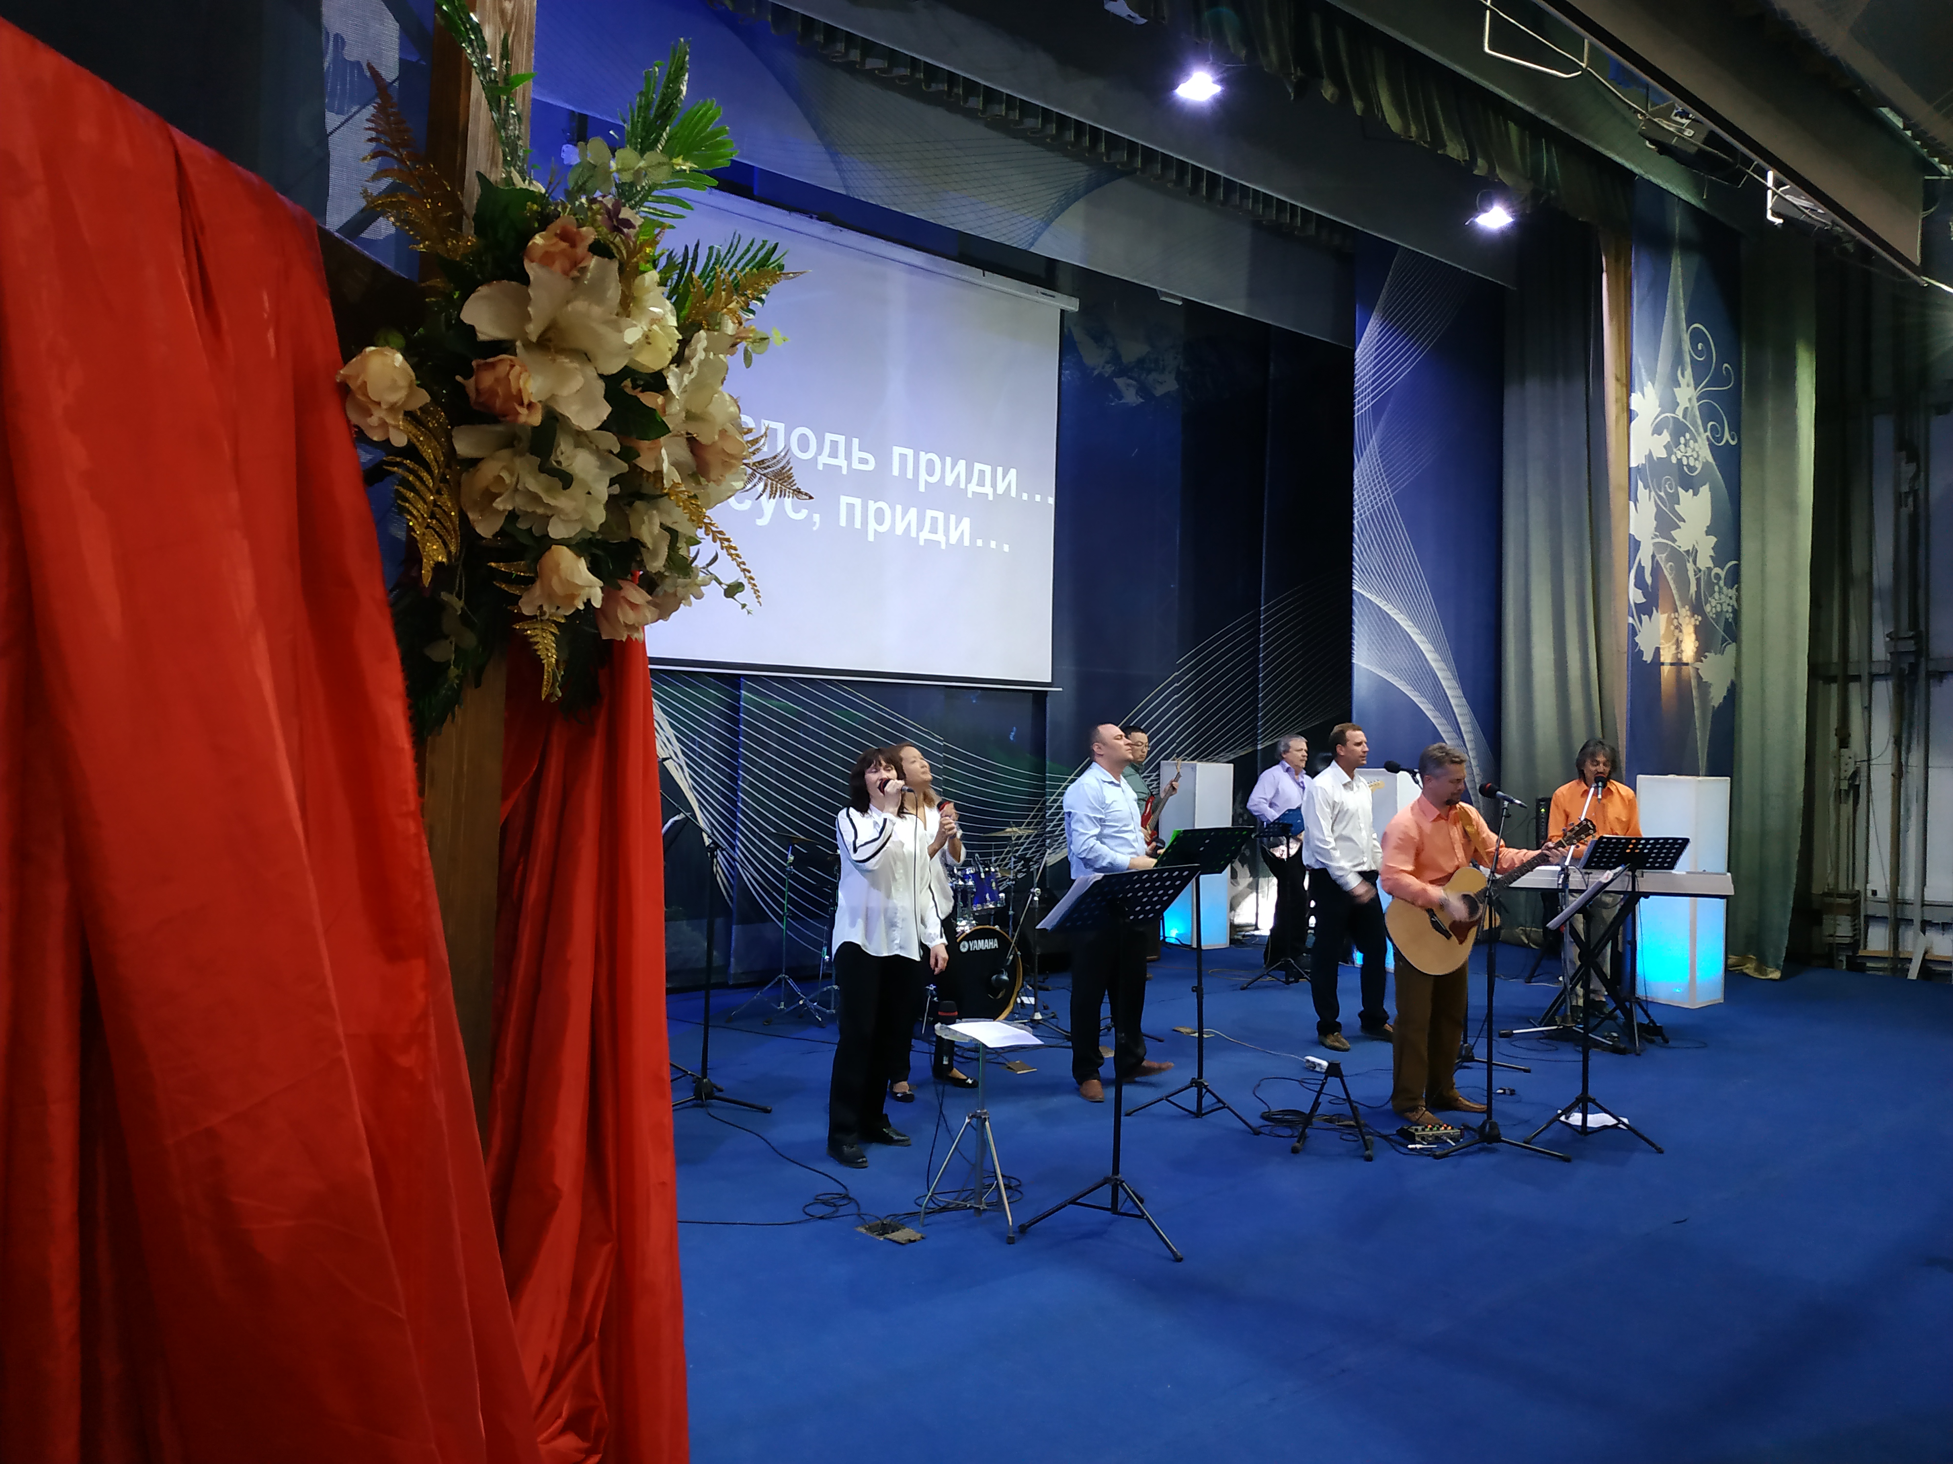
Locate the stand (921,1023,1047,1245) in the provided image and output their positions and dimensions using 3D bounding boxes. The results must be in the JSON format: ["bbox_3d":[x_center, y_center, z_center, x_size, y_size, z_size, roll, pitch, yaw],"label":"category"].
[{"bbox_3d":[0.027,1.361,4.683,0.410,0.660,0.430,2,-1,-27],"label":"stand"}]

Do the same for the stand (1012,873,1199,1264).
[{"bbox_3d":[0.527,1.086,4.620,0.540,1.230,0.500,2,-1,-43],"label":"stand"}]

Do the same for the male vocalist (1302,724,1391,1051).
[{"bbox_3d":[2.122,0.860,7.669,0.510,1.810,0.360,2,-1,-42],"label":"male vocalist"}]

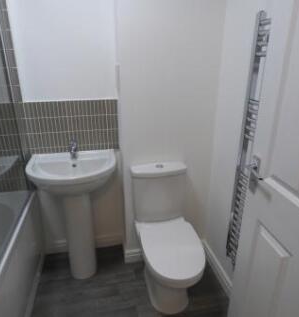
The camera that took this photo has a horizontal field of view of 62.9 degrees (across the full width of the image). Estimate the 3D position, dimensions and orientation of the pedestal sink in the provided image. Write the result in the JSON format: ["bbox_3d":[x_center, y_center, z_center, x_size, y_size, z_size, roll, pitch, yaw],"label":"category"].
[{"bbox_3d":[-0.484,0.432,1.650,0.566,0.838,0.466,-4,20,-10],"label":"pedestal sink"}]

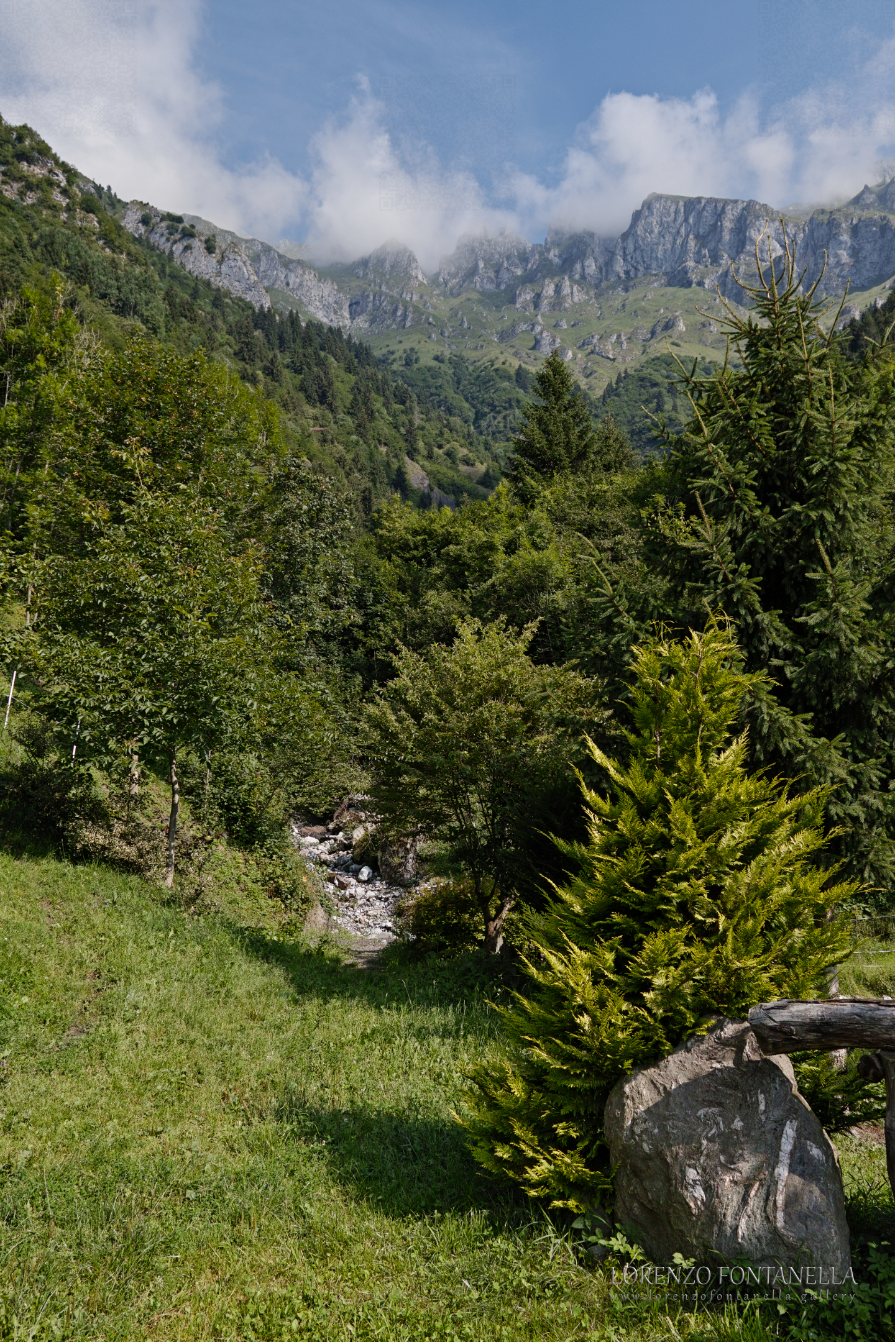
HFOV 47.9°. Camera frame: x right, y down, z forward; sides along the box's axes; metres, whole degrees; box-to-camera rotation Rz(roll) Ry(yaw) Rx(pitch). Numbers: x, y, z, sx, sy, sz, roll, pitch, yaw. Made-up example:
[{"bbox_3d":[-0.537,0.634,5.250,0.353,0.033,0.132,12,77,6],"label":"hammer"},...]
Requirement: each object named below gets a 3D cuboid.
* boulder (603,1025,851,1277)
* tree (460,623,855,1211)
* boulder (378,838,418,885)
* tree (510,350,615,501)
[{"bbox_3d":[0.995,1.684,3.600,0.880,0.837,0.660,2,-11,-8],"label":"boulder"},{"bbox_3d":[0.872,0.919,4.450,1.648,2.334,1.598,0,-11,0],"label":"tree"},{"bbox_3d":[-0.979,3.790,20.000,0.791,0.962,0.712,0,-11,0],"label":"boulder"},{"bbox_3d":[4.339,-5.902,40.000,4.481,14.830,4.481,0,-11,0],"label":"tree"}]

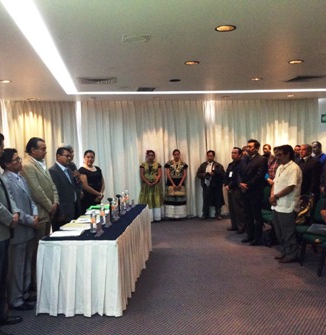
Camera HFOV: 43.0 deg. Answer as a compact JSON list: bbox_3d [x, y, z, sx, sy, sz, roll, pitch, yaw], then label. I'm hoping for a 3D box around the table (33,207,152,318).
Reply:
[{"bbox_3d":[-0.720,1.009,5.199,0.840,0.740,2.380,-1,3,5],"label":"table"}]

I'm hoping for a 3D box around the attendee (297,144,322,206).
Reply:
[{"bbox_3d":[2.487,0.387,7.040,0.360,1.600,0.500,-3,4,-18],"label":"attendee"}]

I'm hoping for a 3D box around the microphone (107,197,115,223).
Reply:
[{"bbox_3d":[-0.628,0.507,4.928,0.090,0.300,0.080,-2,3,-6],"label":"microphone"}]

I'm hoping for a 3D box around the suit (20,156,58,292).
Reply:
[{"bbox_3d":[-1.370,0.626,4.664,0.380,1.500,0.520,0,4,22],"label":"suit"}]

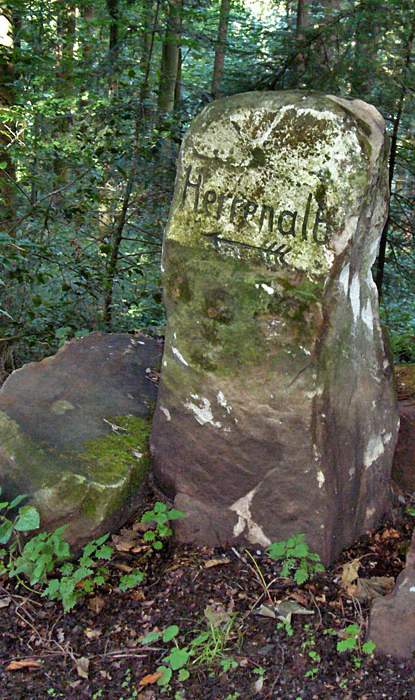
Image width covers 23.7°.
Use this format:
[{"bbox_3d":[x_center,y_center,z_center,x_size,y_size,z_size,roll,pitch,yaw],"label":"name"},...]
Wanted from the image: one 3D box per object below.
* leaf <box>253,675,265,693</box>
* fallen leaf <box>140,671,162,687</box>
[{"bbox_3d":[0.107,0.685,2.037,0.026,0.012,0.053,3,16,0],"label":"leaf"},{"bbox_3d":[-0.124,0.716,2.161,0.066,0.014,0.028,-10,19,-43],"label":"fallen leaf"}]

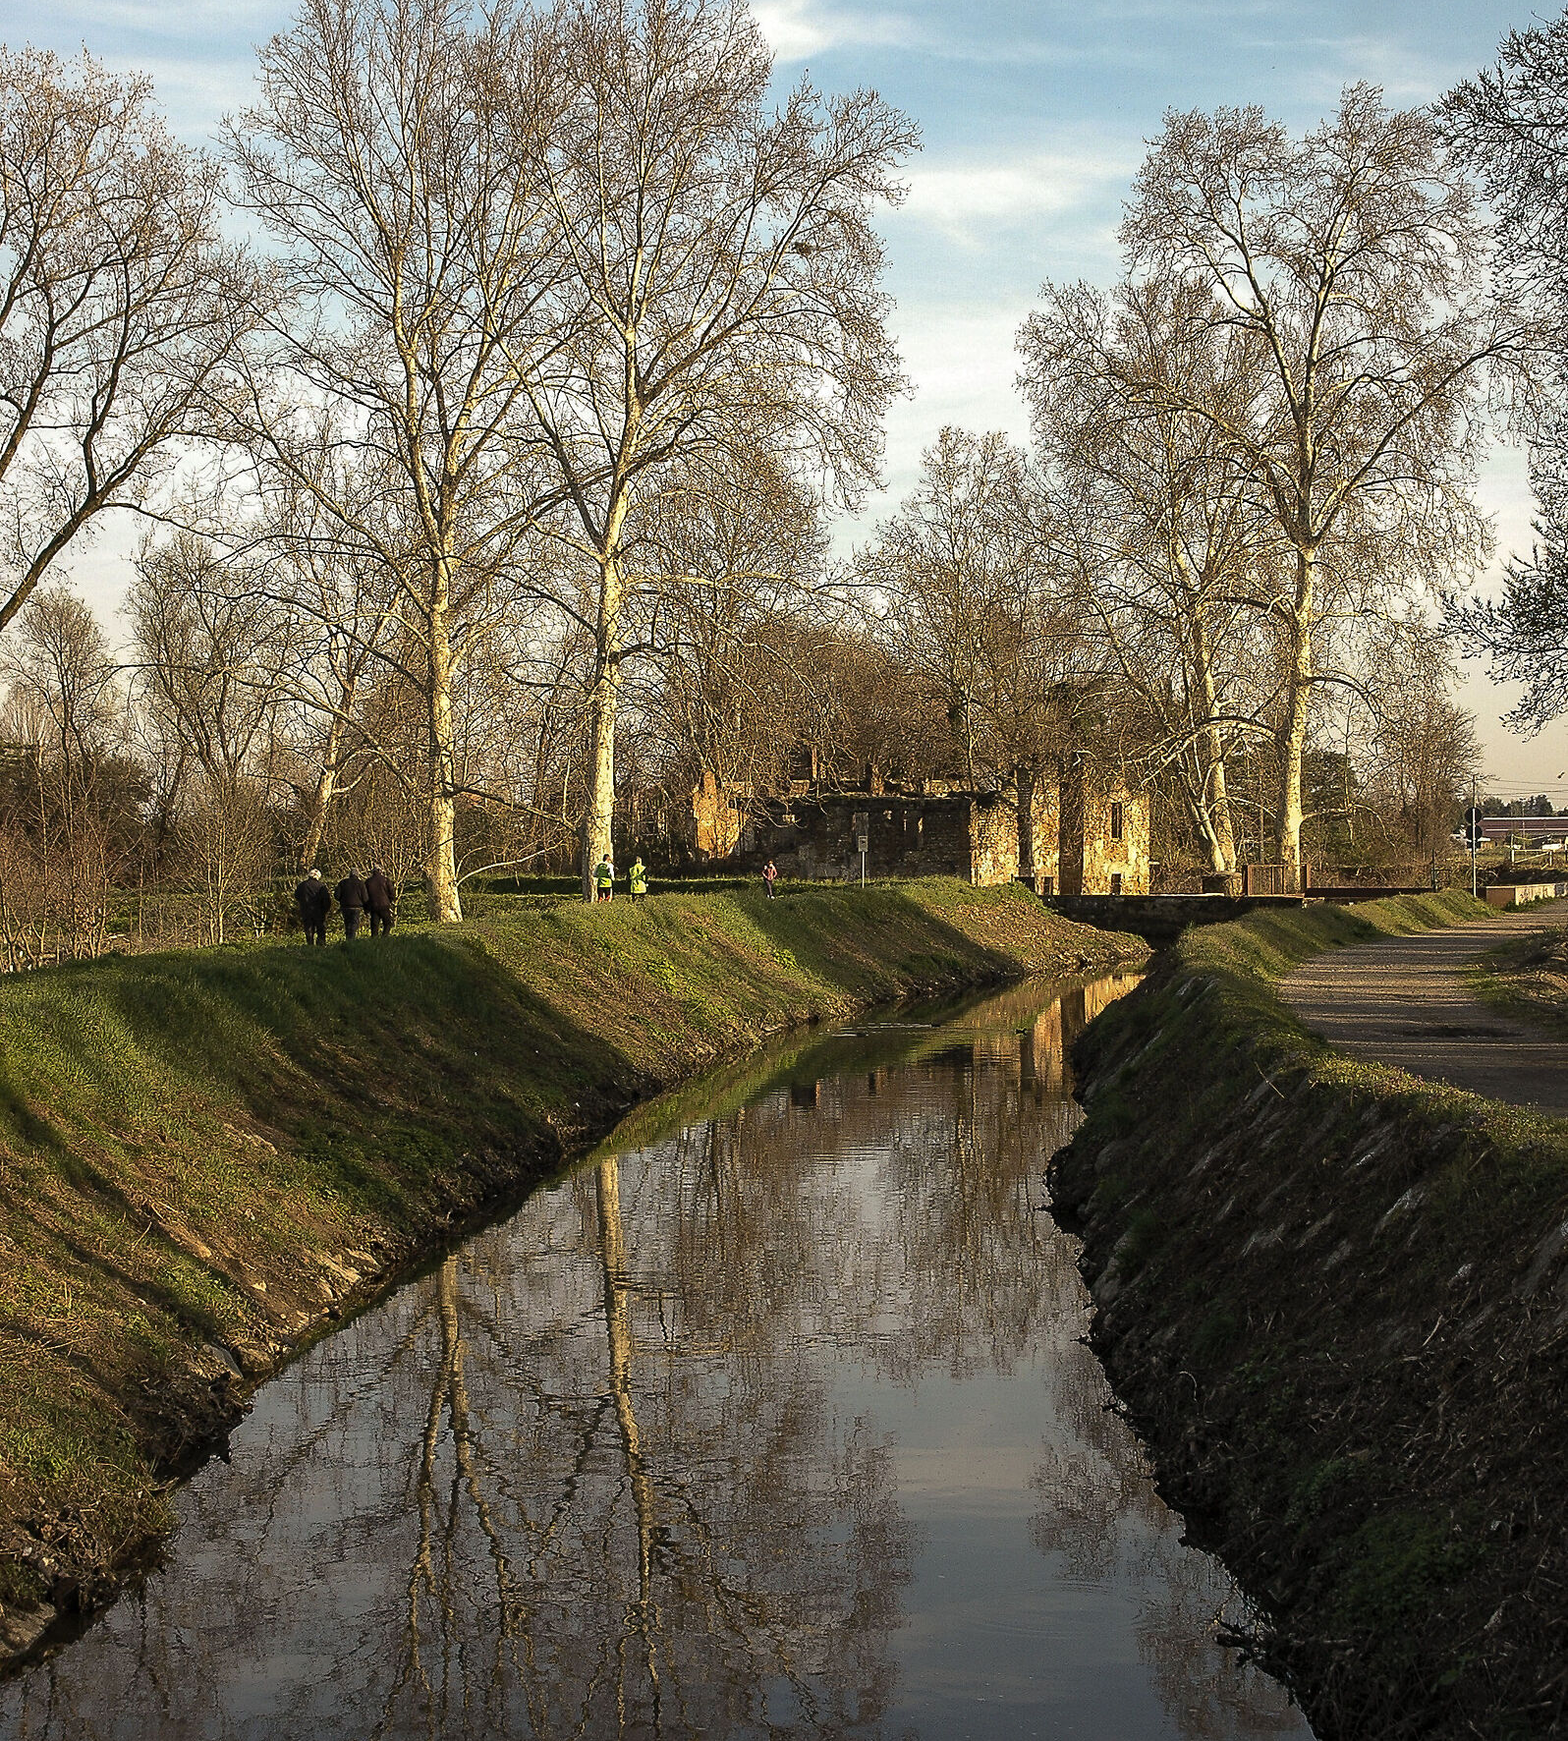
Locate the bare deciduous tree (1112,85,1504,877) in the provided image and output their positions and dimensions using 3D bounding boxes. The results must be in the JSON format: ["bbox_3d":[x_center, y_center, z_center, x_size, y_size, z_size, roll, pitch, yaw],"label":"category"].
[{"bbox_3d":[25.438,-18.732,162.000,19.045,38.806,18.474,-1,1,0],"label":"bare deciduous tree"}]

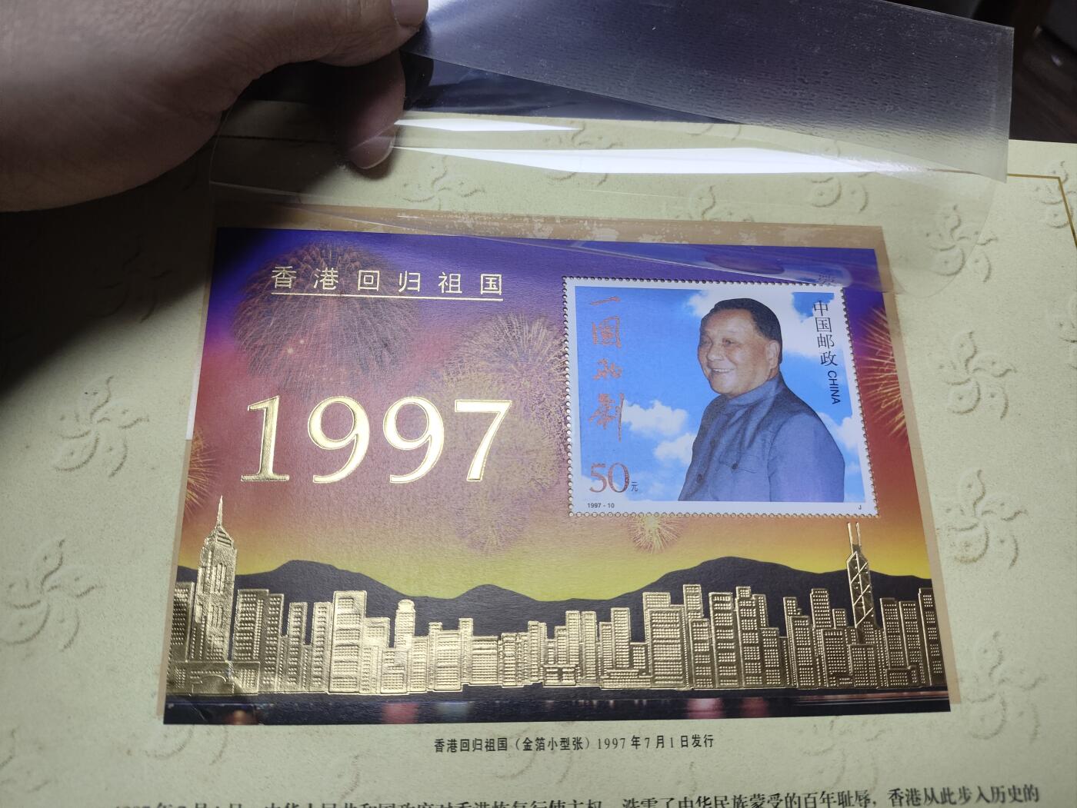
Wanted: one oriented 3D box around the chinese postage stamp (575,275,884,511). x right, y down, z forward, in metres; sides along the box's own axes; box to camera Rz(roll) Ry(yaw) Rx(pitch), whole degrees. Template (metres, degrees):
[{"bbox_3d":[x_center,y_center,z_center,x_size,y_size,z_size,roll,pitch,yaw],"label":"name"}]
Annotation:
[{"bbox_3d":[0.036,-0.002,0.158,0.060,0.001,0.050,1,72,-4],"label":"chinese postage stamp"}]

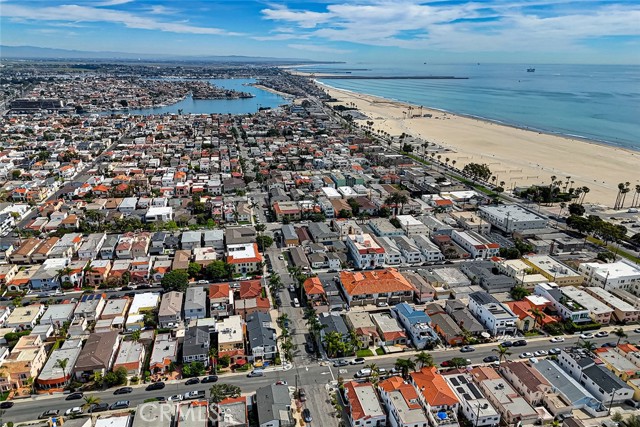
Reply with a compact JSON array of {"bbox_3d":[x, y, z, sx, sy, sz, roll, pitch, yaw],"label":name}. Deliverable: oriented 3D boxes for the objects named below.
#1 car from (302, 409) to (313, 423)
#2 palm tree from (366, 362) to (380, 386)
[{"bbox_3d":[-3.268,54.649,125.138,1.820,1.450,4.600,-3,19,-11],"label":"car"},{"bbox_3d":[15.723,48.020,137.592,4.293,6.711,4.293,0,18,0],"label":"palm tree"}]

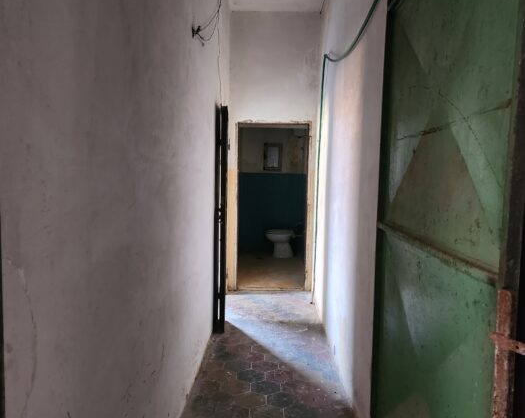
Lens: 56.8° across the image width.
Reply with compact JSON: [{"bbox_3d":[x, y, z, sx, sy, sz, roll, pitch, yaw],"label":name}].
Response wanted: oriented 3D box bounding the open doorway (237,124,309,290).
[{"bbox_3d":[0.119,-0.013,5.769,0.830,1.970,0.150,1,5,-1],"label":"open doorway"}]

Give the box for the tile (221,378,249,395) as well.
[{"bbox_3d":[-0.176,1.191,3.224,0.198,0.015,0.229,1,5,-1],"label":"tile"}]

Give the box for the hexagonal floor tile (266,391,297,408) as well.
[{"bbox_3d":[0.126,1.210,3.054,0.198,0.015,0.229,1,5,-1],"label":"hexagonal floor tile"}]

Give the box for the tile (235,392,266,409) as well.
[{"bbox_3d":[-0.074,1.207,3.052,0.198,0.015,0.229,1,5,-1],"label":"tile"}]

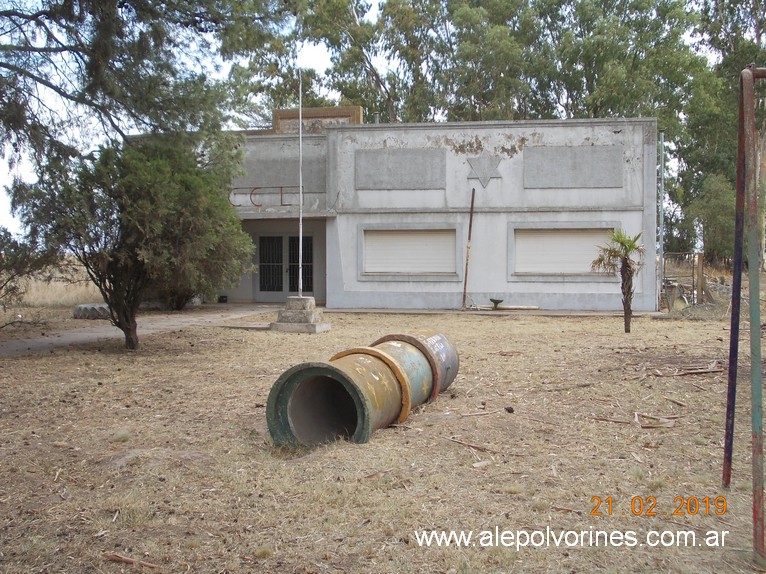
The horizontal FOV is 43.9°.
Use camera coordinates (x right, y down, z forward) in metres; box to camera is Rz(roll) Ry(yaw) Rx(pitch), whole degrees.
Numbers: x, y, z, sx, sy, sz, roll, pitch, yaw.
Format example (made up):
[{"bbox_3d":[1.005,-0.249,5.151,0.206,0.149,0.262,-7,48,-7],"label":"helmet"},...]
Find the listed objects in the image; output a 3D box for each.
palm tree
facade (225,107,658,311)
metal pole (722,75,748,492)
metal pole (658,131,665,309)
[{"bbox_3d":[4.850,-0.116,19.594,1.067,2.105,1.067,0,2,0],"label":"palm tree"},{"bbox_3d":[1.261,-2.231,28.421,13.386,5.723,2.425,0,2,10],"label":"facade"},{"bbox_3d":[2.199,0.039,5.961,0.053,2.735,0.053,-4,16,0],"label":"metal pole"},{"bbox_3d":[8.517,-2.056,29.100,0.116,5.432,0.116,0,2,0],"label":"metal pole"}]

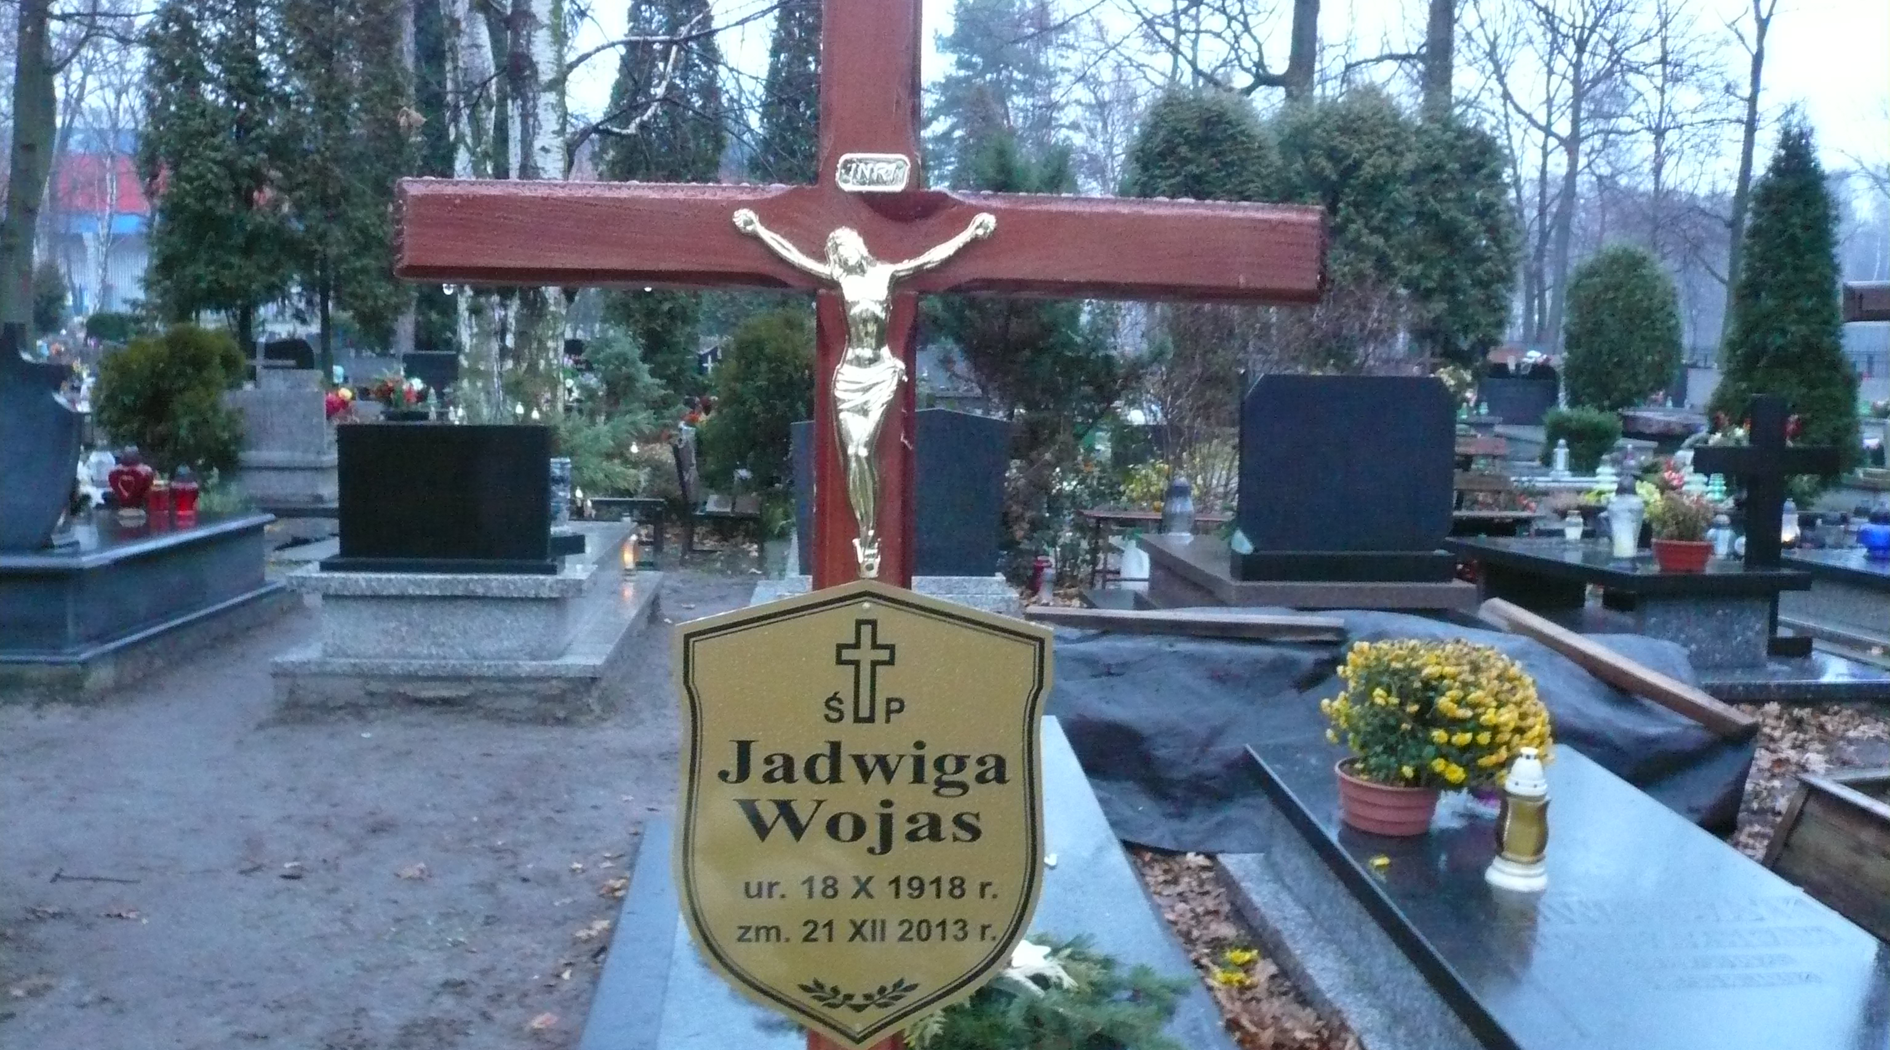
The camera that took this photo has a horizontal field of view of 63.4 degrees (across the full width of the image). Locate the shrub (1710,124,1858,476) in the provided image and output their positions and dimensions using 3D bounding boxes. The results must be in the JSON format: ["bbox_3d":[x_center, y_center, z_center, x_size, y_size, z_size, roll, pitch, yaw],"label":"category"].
[{"bbox_3d":[8.961,-2.317,16.068,1.463,3.708,1.463,1,7,-4],"label":"shrub"}]

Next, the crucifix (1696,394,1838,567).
[{"bbox_3d":[3.222,-0.173,6.002,0.515,0.659,0.093,1,7,-4],"label":"crucifix"}]

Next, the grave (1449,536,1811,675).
[{"bbox_3d":[2.770,0.244,6.489,0.730,0.370,1.700,1,7,-5],"label":"grave"}]

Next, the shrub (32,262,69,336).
[{"bbox_3d":[-19.394,-4.797,33.000,0.956,1.721,0.956,1,7,-5],"label":"shrub"}]

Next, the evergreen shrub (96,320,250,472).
[{"bbox_3d":[-4.738,-0.577,9.301,0.927,1.236,0.927,1,7,-4],"label":"evergreen shrub"}]

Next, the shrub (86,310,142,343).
[{"bbox_3d":[-16.240,-3.781,30.000,1.275,0.869,1.275,1,7,-5],"label":"shrub"}]

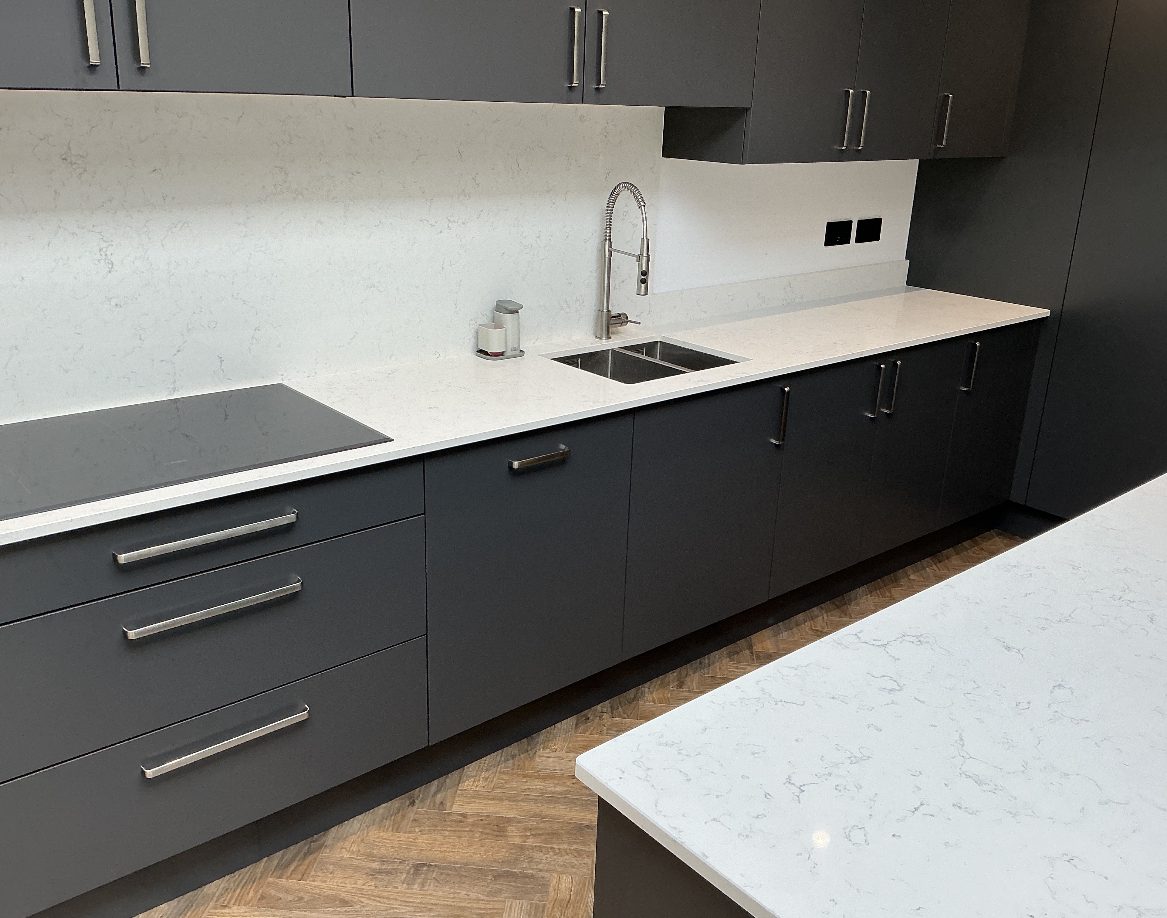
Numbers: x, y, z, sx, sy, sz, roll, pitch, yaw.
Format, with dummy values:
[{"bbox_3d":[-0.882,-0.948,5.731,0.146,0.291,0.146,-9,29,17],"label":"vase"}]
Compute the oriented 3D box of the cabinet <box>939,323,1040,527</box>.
[{"bbox_3d":[1.306,-0.213,3.812,0.510,0.720,0.600,-14,25,-37],"label":"cabinet"}]

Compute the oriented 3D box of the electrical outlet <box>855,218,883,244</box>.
[{"bbox_3d":[1.108,-0.880,3.820,0.148,0.086,0.011,-14,25,-37],"label":"electrical outlet"}]

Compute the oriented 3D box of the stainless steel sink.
[{"bbox_3d":[0.173,-0.179,2.818,0.500,0.190,0.400,-14,25,-37],"label":"stainless steel sink"}]

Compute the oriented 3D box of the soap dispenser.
[{"bbox_3d":[-0.228,-0.363,2.752,0.130,0.152,0.093,-14,25,-37],"label":"soap dispenser"}]

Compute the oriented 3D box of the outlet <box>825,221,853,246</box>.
[{"bbox_3d":[0.962,-0.843,3.705,0.148,0.086,0.011,-14,25,-37],"label":"outlet"}]

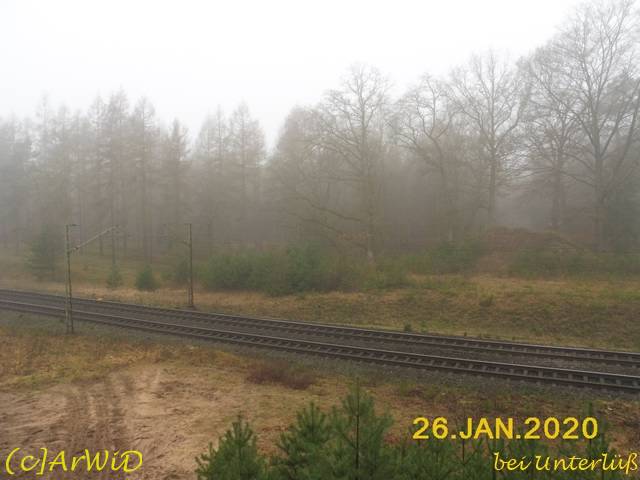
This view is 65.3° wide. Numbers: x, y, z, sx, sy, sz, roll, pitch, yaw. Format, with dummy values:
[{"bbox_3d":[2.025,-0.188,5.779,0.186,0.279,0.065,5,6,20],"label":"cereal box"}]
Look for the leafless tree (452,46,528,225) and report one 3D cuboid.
[{"bbox_3d":[19.010,-11.110,56.000,9.000,20.300,9.000,0,3,0],"label":"leafless tree"}]

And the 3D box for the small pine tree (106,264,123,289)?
[{"bbox_3d":[-20.580,3.680,50.000,1.600,2.450,1.600,0,3,0],"label":"small pine tree"}]

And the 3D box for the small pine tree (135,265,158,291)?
[{"bbox_3d":[-16.860,3.640,48.500,2.250,2.530,2.250,0,3,0],"label":"small pine tree"}]

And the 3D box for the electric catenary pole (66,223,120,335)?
[{"bbox_3d":[-15.060,2.390,32.960,0.450,6.850,4.000,1,3,23],"label":"electric catenary pole"}]

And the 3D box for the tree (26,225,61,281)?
[{"bbox_3d":[-30.630,1.450,55.500,4.000,6.340,4.000,0,3,0],"label":"tree"}]

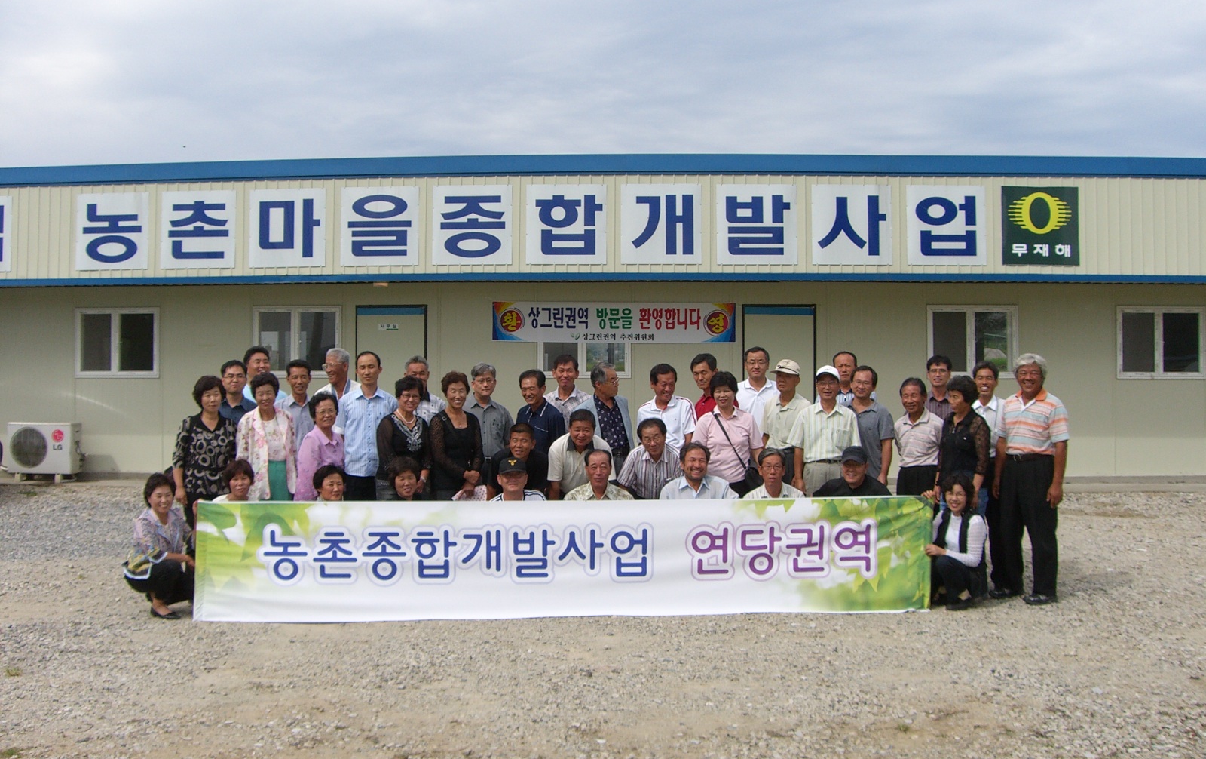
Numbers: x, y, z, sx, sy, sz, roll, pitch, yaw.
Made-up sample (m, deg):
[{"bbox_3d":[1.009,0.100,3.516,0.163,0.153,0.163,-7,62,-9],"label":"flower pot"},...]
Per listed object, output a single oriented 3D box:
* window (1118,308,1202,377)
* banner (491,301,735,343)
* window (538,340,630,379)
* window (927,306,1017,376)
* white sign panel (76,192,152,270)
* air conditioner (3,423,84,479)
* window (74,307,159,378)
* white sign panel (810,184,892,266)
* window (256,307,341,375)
[{"bbox_3d":[6.743,-0.440,15.978,1.130,0.900,0.100,0,0,3],"label":"window"},{"bbox_3d":[0.139,-0.705,16.233,3.000,0.500,0.030,0,0,3],"label":"banner"},{"bbox_3d":[-0.230,-0.455,16.311,1.180,0.910,0.100,0,0,3],"label":"window"},{"bbox_3d":[4.498,-0.452,16.085,1.150,0.910,0.100,0,0,3],"label":"window"},{"bbox_3d":[-5.649,-1.704,15.269,0.880,0.910,0.030,0,0,3],"label":"white sign panel"},{"bbox_3d":[-6.800,0.860,16.200,0.840,0.660,0.330,0,0,3],"label":"air conditioner"},{"bbox_3d":[-6.084,-0.458,16.590,1.110,0.900,0.100,0,0,3],"label":"window"},{"bbox_3d":[2.799,-1.734,14.867,0.920,0.920,0.030,0,0,3],"label":"white sign panel"},{"bbox_3d":[-3.800,-0.463,16.481,1.130,0.900,0.100,0,0,3],"label":"window"}]

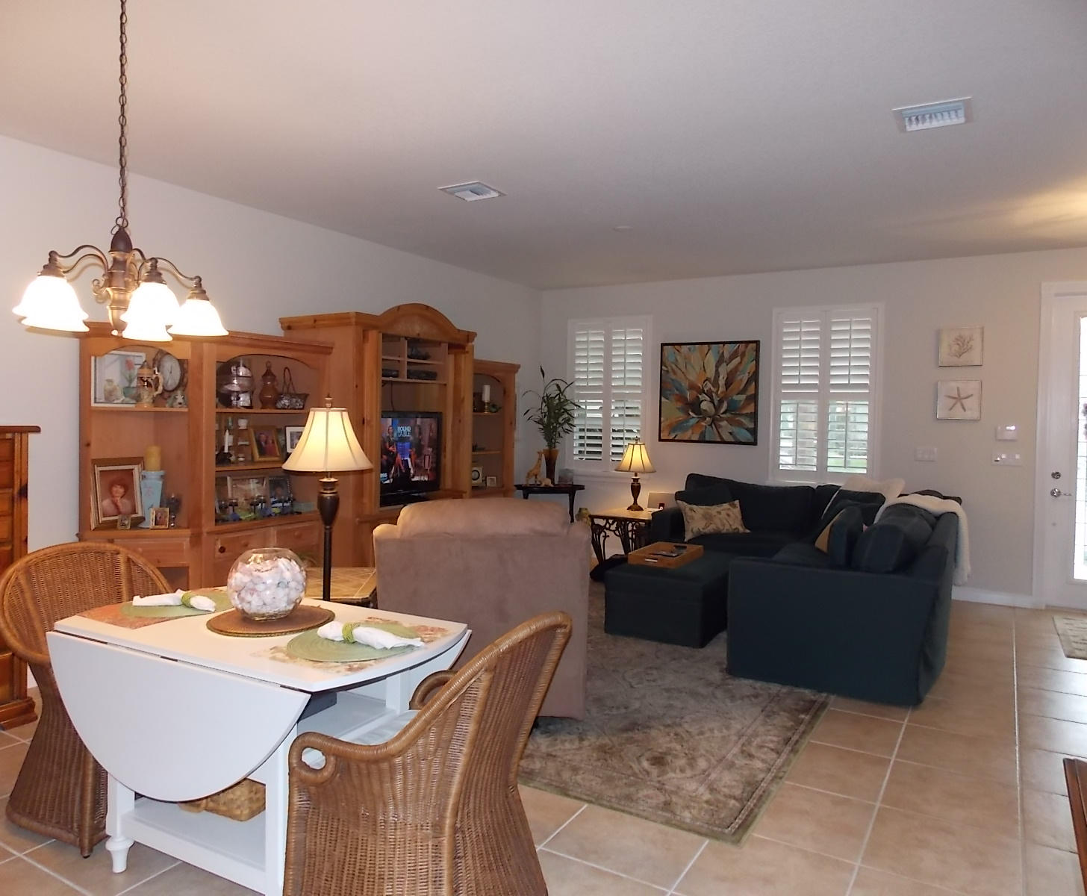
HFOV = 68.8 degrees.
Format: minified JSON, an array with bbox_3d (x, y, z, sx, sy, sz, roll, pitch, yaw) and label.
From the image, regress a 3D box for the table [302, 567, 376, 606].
[{"bbox_3d":[-1.151,0.960,4.026,0.570,0.570,0.730,1,2,-4],"label":"table"}]

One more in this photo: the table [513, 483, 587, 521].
[{"bbox_3d":[0.028,0.735,7.889,0.680,0.740,0.380,0,3,-12],"label":"table"}]

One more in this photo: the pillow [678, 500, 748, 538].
[{"bbox_3d":[1.413,0.590,6.619,0.500,0.330,0.140,1,-13,-6],"label":"pillow"}]

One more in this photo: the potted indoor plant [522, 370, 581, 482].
[{"bbox_3d":[0.043,-0.215,7.883,0.540,1.170,0.500,0,3,-12],"label":"potted indoor plant"}]

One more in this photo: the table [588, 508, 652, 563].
[{"bbox_3d":[0.838,0.875,7.150,0.600,0.570,0.730,2,3,30],"label":"table"}]

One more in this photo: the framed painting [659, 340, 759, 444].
[{"bbox_3d":[1.540,-0.514,7.419,0.962,0.944,0.040,2,3,30],"label":"framed painting"}]

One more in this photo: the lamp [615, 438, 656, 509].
[{"bbox_3d":[0.870,0.244,7.447,0.380,0.670,0.380,1,2,0],"label":"lamp"}]

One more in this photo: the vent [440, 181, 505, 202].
[{"bbox_3d":[-0.416,-1.500,4.686,0.290,0.025,0.315,2,3,30],"label":"vent"}]

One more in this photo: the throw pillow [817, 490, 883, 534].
[{"bbox_3d":[2.376,0.533,6.138,0.470,0.420,0.180,2,-17,30],"label":"throw pillow"}]

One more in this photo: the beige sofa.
[{"bbox_3d":[-0.330,0.742,4.064,0.960,1.030,0.950,1,2,-7],"label":"beige sofa"}]

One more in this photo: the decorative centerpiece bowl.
[{"bbox_3d":[-0.939,0.456,2.686,0.272,0.224,0.272,1,3,0],"label":"decorative centerpiece bowl"}]

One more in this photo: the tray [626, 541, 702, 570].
[{"bbox_3d":[0.859,0.755,5.523,0.340,0.065,0.600,2,3,30],"label":"tray"}]

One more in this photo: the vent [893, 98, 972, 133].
[{"bbox_3d":[1.680,-1.411,3.417,0.305,0.030,0.305,2,3,30],"label":"vent"}]

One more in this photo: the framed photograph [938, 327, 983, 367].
[{"bbox_3d":[3.347,-0.808,6.358,0.312,0.308,0.030,2,3,30],"label":"framed photograph"}]

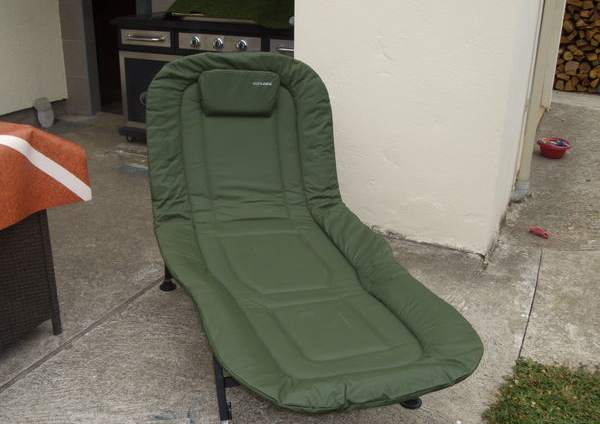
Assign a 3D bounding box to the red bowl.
[{"bbox_3d":[1.977,-0.484,4.835,0.257,0.115,0.257,1,19,0],"label":"red bowl"}]

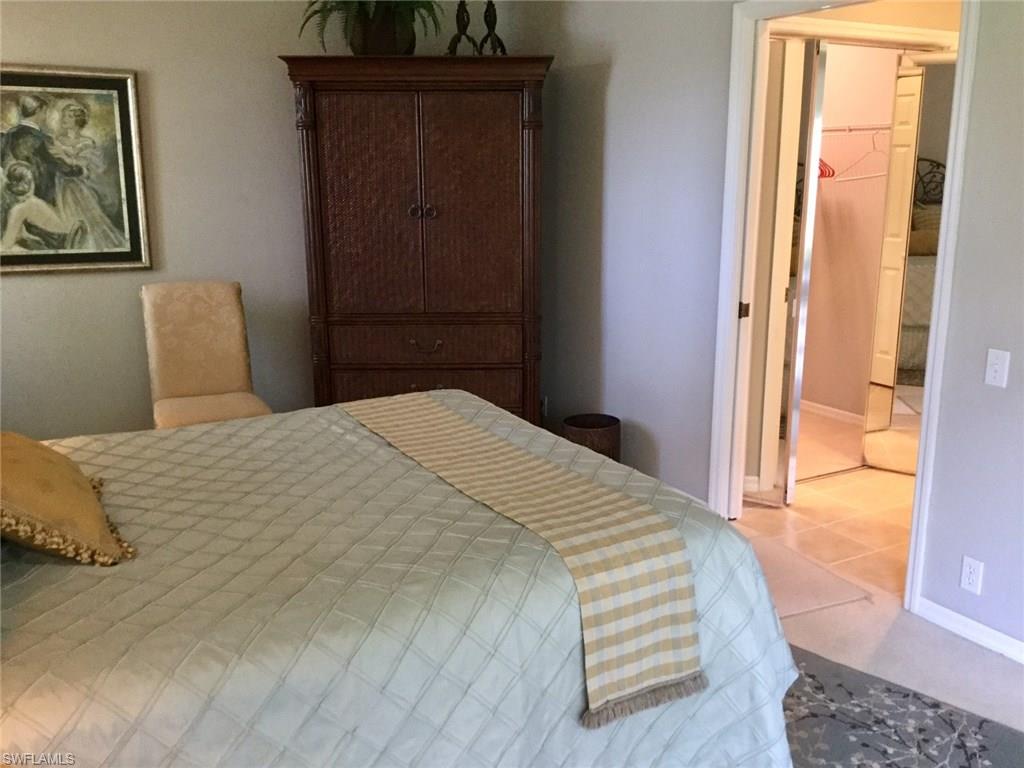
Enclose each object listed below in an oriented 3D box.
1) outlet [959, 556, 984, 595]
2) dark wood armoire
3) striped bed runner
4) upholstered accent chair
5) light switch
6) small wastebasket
[{"bbox_3d":[1.500,0.625,2.993,0.008,0.115,0.070,-7,14,-29],"label":"outlet"},{"bbox_3d":[-0.437,-0.552,4.651,1.215,2.024,0.600,0,13,-2],"label":"dark wood armoire"},{"bbox_3d":[-0.105,0.366,2.591,0.337,0.355,1.586,-7,14,-29],"label":"striped bed runner"},{"bbox_3d":[-1.454,0.048,4.311,0.480,1.004,0.640,-5,13,-20],"label":"upholstered accent chair"},{"bbox_3d":[1.501,-0.049,2.838,0.010,0.115,0.070,-7,14,-29],"label":"light switch"},{"bbox_3d":[0.392,0.342,4.555,0.282,0.321,0.282,0,12,0],"label":"small wastebasket"}]

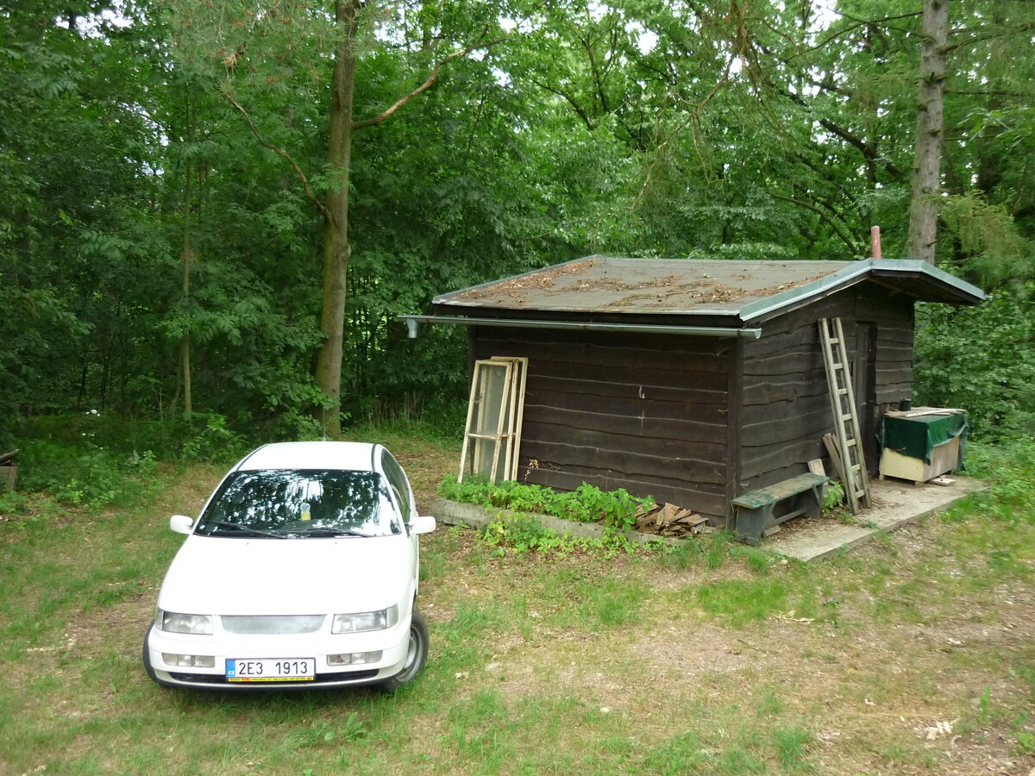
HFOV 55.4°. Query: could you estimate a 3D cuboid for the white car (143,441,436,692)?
[{"bbox_3d":[-1.680,1.245,8.200,1.760,1.420,4.600,0,4,-5],"label":"white car"}]

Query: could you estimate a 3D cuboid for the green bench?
[{"bbox_3d":[2.800,1.274,10.420,0.270,0.425,1.600,7,10,43],"label":"green bench"}]

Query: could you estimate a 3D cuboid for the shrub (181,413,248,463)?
[{"bbox_3d":[-4.290,0.710,14.000,0.920,0.700,0.800,-1,7,-12],"label":"shrub"}]

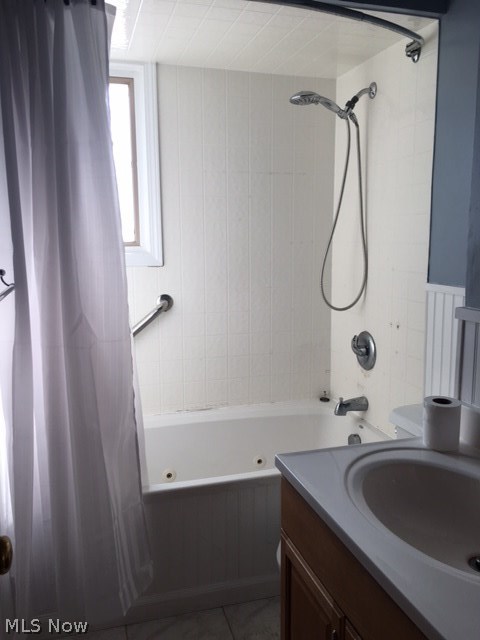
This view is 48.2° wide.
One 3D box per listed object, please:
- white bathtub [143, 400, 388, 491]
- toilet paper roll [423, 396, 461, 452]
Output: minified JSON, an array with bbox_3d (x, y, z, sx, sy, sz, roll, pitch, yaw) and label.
[{"bbox_3d":[-0.154,0.721,2.202,1.520,0.460,0.770,-3,9,-16],"label":"white bathtub"},{"bbox_3d":[0.476,0.244,1.264,0.081,0.104,0.081,0,9,0],"label":"toilet paper roll"}]

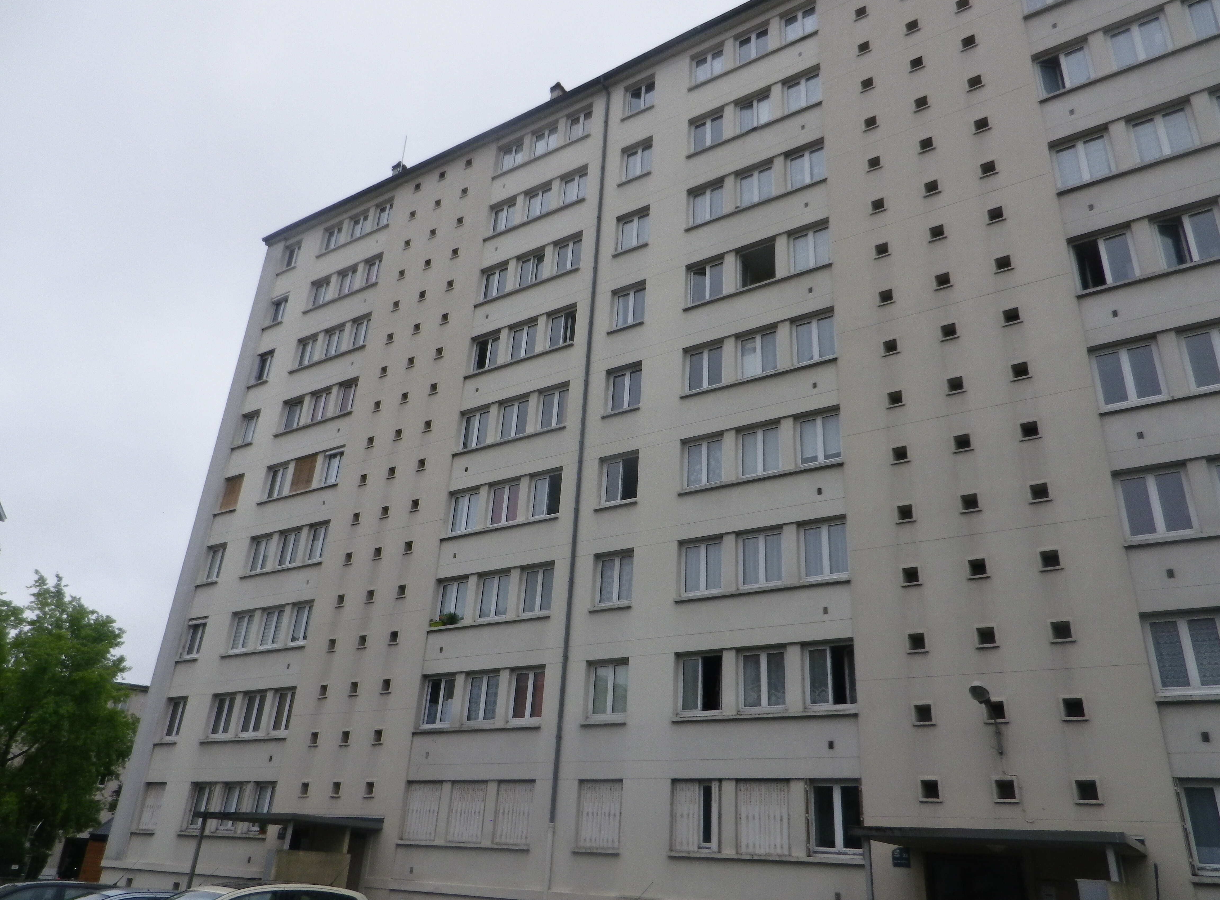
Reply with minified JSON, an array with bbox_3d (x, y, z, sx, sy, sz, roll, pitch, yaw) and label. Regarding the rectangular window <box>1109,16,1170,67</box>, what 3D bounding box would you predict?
[{"bbox_3d":[11.936,-9.126,19.848,1.108,1.289,0.140,-13,-30,31],"label":"rectangular window"}]

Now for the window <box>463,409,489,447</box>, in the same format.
[{"bbox_3d":[-4.138,-0.620,27.240,1.080,1.251,0.130,-12,-29,31],"label":"window"}]

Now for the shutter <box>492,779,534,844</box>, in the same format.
[{"bbox_3d":[-2.292,8.706,21.275,1.140,1.400,0.080,-13,-29,31],"label":"shutter"}]

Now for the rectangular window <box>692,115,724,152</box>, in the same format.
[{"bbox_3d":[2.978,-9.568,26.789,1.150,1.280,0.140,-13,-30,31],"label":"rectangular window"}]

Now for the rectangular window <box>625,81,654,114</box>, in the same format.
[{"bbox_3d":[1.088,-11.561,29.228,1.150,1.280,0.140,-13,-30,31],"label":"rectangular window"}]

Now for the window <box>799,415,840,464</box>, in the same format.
[{"bbox_3d":[4.919,-0.254,20.684,1.130,1.240,0.120,-13,-29,31],"label":"window"}]

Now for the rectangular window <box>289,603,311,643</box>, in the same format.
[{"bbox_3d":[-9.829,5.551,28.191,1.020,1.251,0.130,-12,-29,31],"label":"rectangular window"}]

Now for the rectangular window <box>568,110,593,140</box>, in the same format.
[{"bbox_3d":[-0.930,-11.048,30.254,1.132,1.278,0.120,-13,-30,31],"label":"rectangular window"}]

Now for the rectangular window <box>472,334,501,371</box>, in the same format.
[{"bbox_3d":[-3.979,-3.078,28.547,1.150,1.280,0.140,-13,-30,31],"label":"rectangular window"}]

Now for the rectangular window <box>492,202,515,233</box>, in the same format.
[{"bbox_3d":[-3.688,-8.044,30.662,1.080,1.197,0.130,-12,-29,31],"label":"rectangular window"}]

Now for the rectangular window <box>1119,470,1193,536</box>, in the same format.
[{"bbox_3d":[9.896,1.016,15.935,1.130,1.320,0.120,-13,-30,31],"label":"rectangular window"}]

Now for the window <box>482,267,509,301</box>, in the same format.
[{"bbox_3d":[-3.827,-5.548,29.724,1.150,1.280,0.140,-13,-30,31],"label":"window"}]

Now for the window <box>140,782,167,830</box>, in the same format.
[{"bbox_3d":[-14.788,11.575,28.587,1.050,1.387,0.100,-12,-29,31],"label":"window"}]

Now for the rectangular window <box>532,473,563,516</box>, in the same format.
[{"bbox_3d":[-1.703,1.266,24.445,1.108,1.289,0.140,-13,-30,31],"label":"rectangular window"}]

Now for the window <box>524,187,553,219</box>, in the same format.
[{"bbox_3d":[-2.320,-8.217,29.752,1.130,1.320,0.120,-13,-30,31],"label":"window"}]

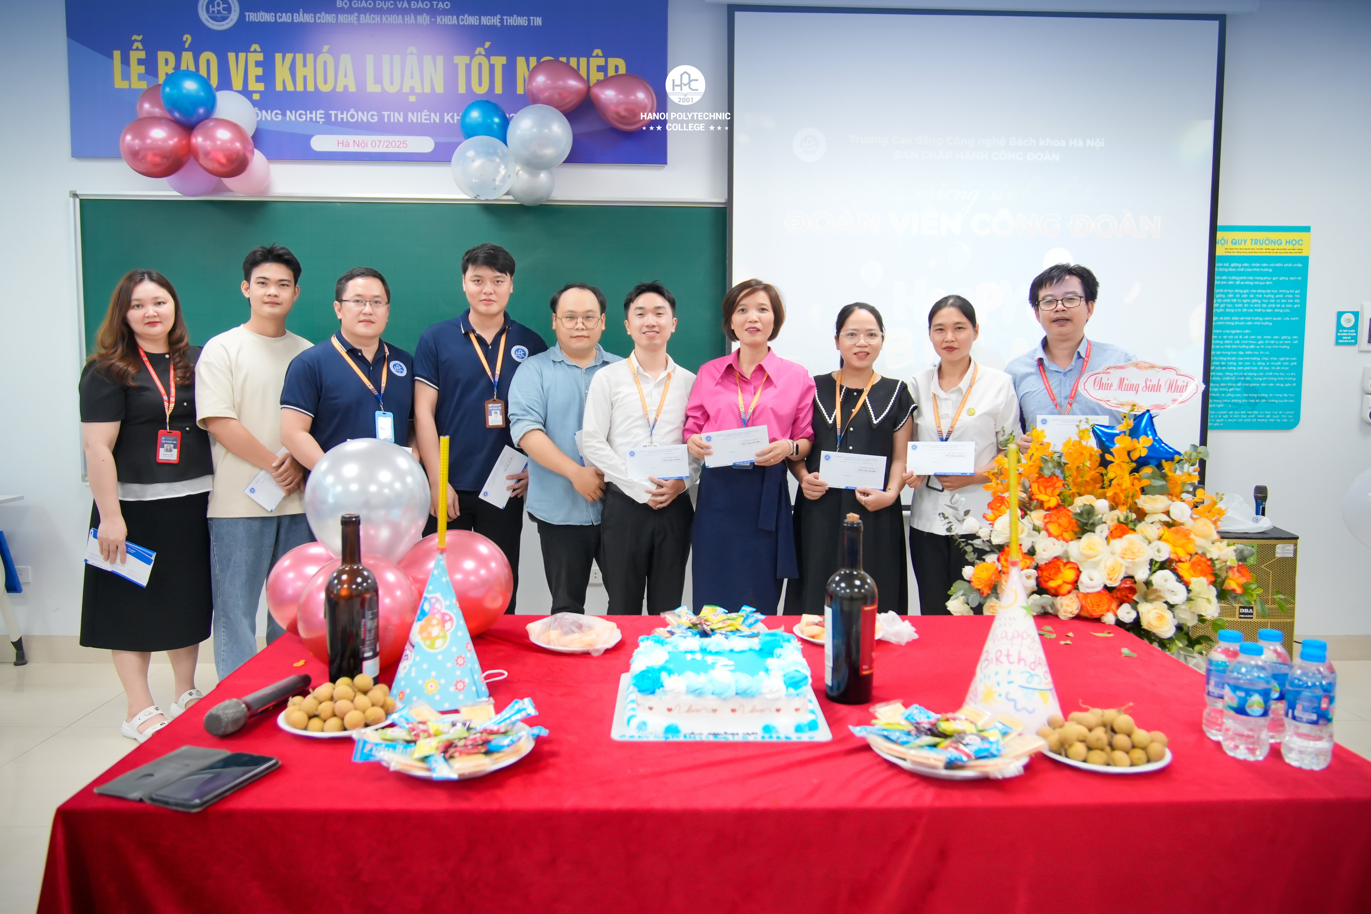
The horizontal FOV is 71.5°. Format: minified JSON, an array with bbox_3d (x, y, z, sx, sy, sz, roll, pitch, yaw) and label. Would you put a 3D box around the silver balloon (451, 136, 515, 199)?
[{"bbox_3d":[-0.834,-1.188,3.910,0.260,0.270,0.260,0,5,0],"label":"silver balloon"}]

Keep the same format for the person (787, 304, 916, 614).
[{"bbox_3d":[0.587,0.223,3.413,0.470,1.528,0.360,2,5,13],"label":"person"}]

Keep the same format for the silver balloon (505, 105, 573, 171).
[{"bbox_3d":[-0.586,-1.279,3.815,0.277,0.277,0.285,0,4,0],"label":"silver balloon"}]

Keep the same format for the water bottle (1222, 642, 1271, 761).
[{"bbox_3d":[0.806,0.348,1.361,0.061,0.155,0.061,0,4,0],"label":"water bottle"}]

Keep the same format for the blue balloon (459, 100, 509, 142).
[{"bbox_3d":[-0.826,-1.364,3.919,0.199,0.196,0.197,0,5,0],"label":"blue balloon"}]

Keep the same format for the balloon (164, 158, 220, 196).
[{"bbox_3d":[-2.058,-1.204,3.977,0.220,0.225,0.215,0,4,0],"label":"balloon"}]

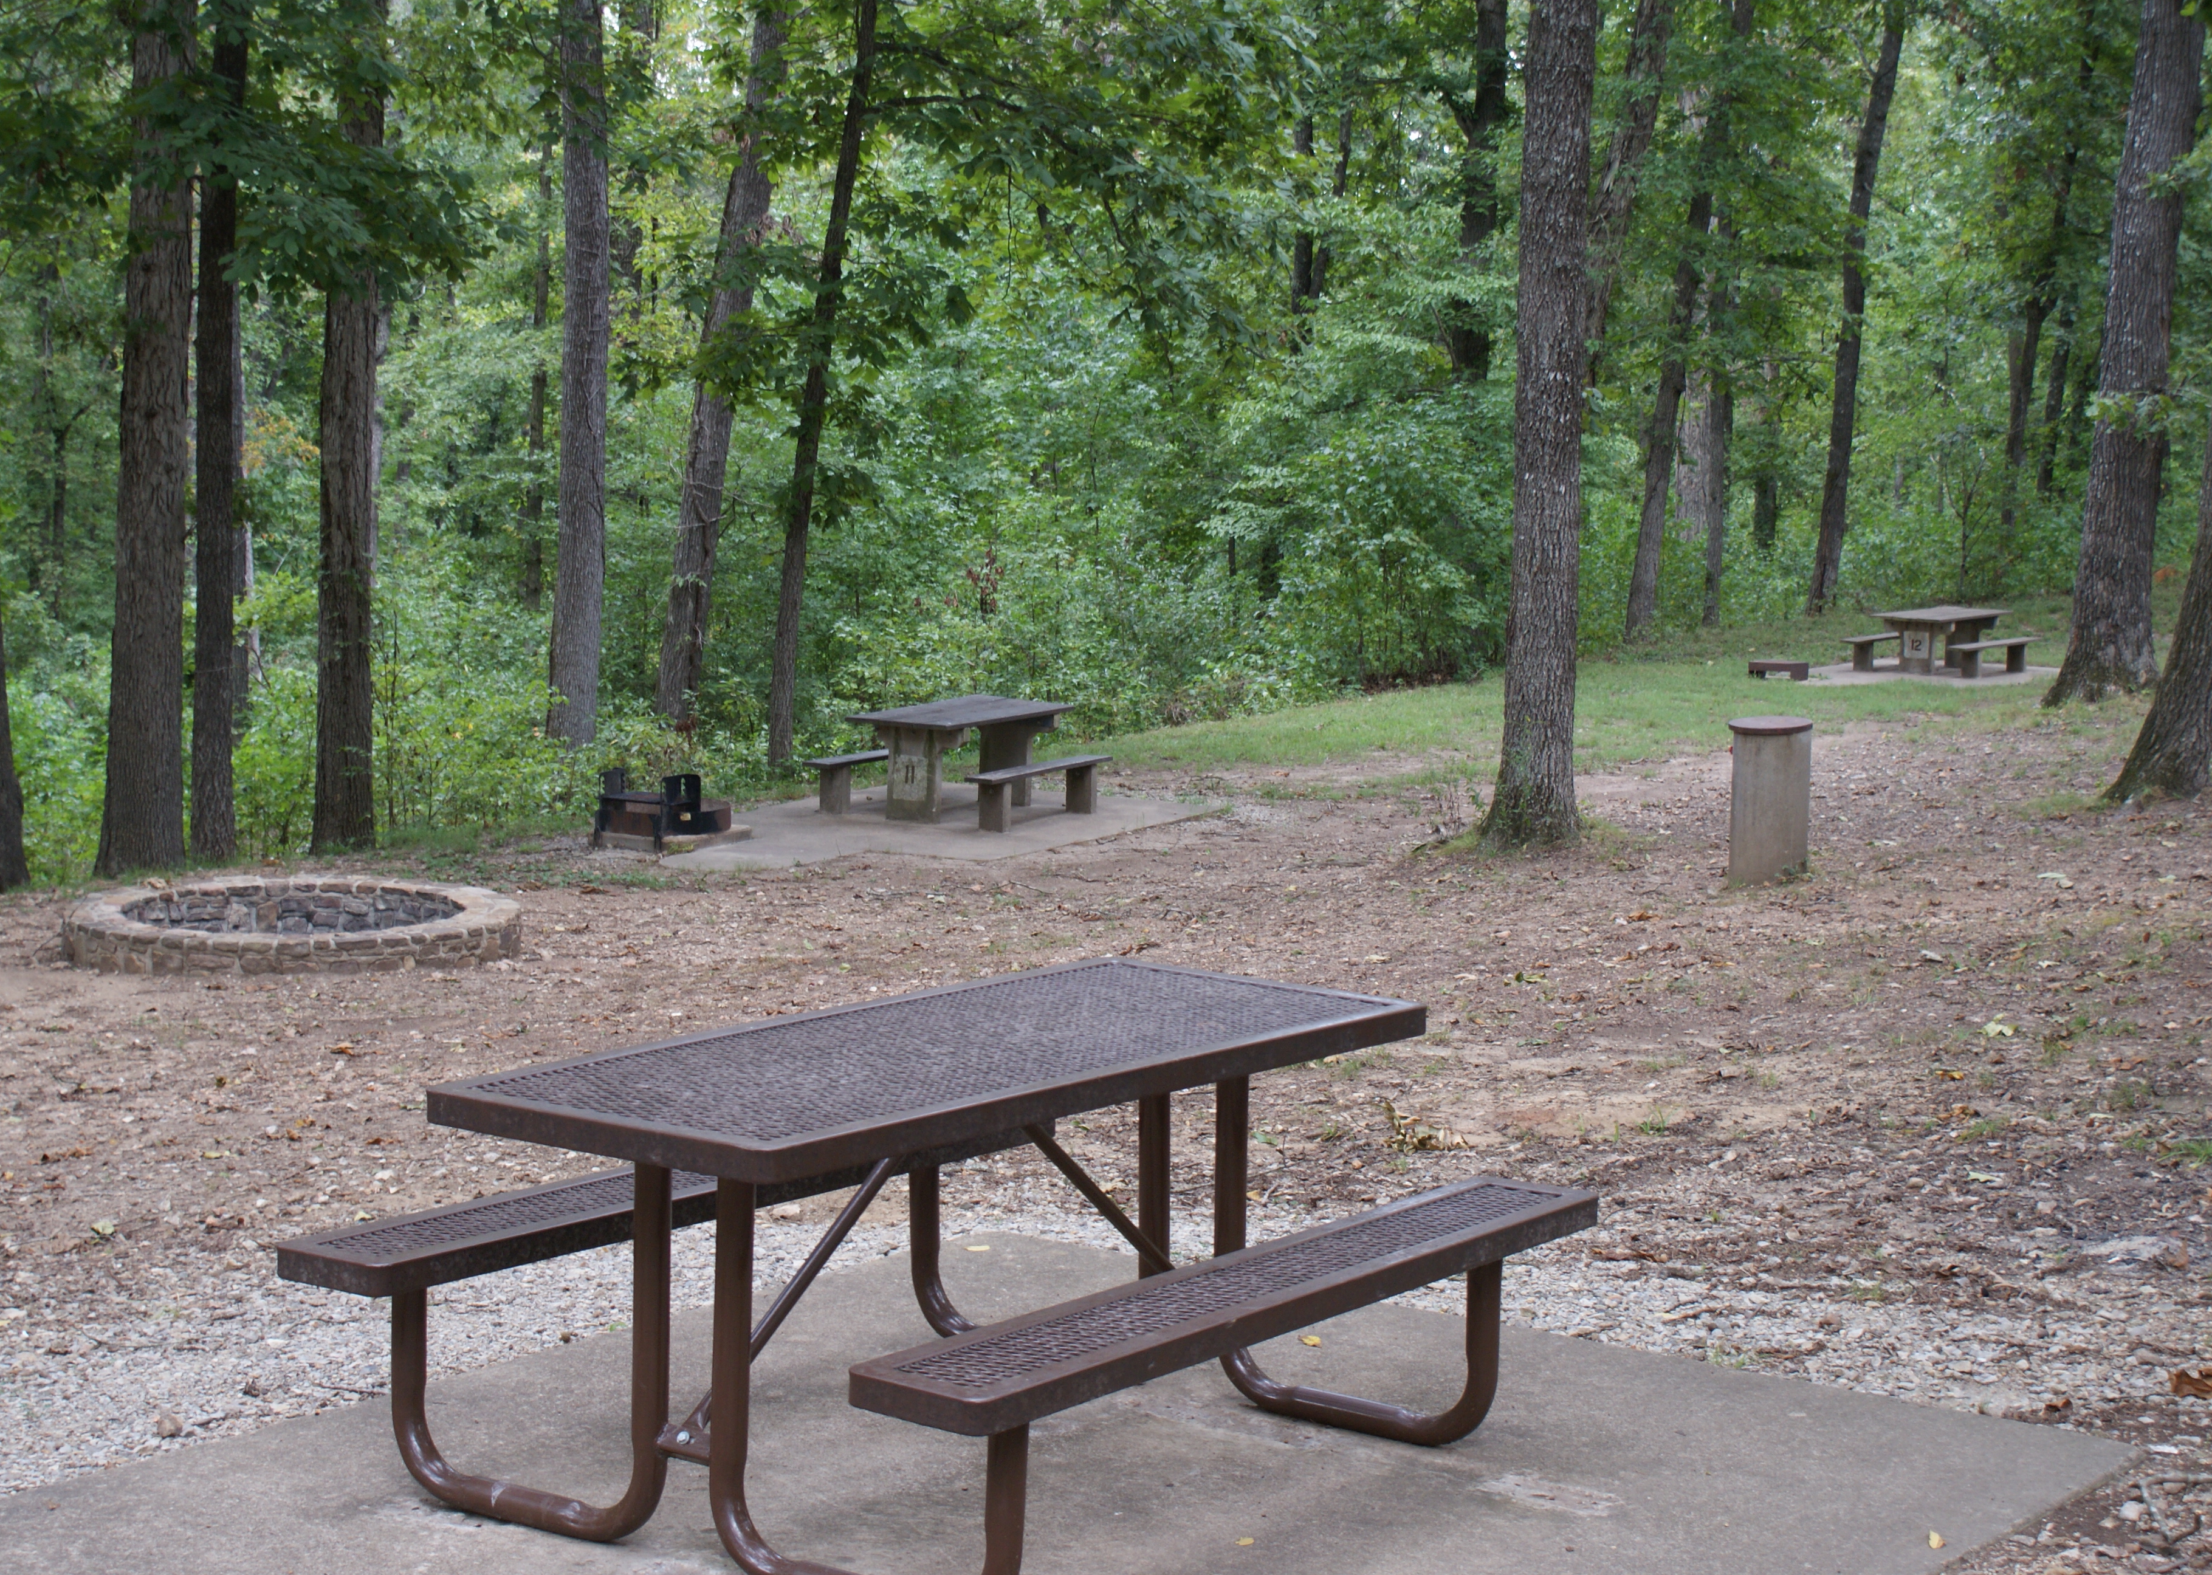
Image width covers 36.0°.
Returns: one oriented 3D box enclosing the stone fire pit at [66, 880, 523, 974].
[{"bbox_3d":[-3.446,0.570,14.476,1.880,0.152,1.880,1,6,0],"label":"stone fire pit"}]

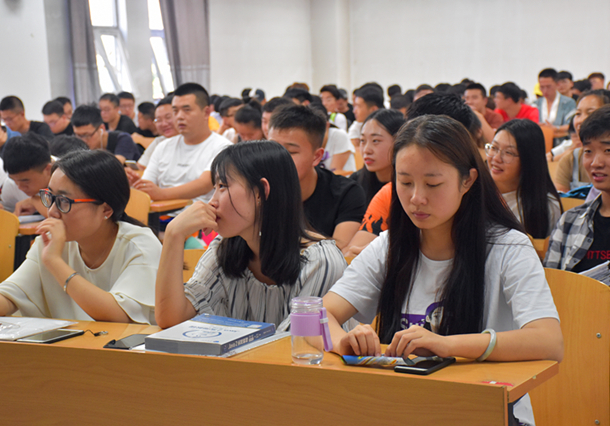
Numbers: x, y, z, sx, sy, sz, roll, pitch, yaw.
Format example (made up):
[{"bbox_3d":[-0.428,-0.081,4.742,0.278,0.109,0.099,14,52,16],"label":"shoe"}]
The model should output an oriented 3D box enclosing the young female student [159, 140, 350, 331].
[{"bbox_3d":[-0.128,0.429,3.027,0.500,1.189,0.720,1,6,18],"label":"young female student"}]

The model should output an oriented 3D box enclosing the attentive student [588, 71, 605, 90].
[{"bbox_3d":[2.873,-0.728,12.698,0.500,1.315,0.720,2,7,25],"label":"attentive student"}]

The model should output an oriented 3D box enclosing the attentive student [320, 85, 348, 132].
[{"bbox_3d":[0.207,-0.424,10.595,0.500,1.263,0.720,2,7,25],"label":"attentive student"}]

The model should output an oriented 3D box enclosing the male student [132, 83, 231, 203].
[{"bbox_3d":[-0.561,0.062,5.930,0.540,1.319,0.750,2,7,25],"label":"male student"}]

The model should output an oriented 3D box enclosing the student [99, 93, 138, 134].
[{"bbox_3d":[-1.559,-0.329,10.194,0.500,1.230,0.720,2,7,27],"label":"student"}]

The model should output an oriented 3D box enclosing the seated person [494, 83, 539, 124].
[{"bbox_3d":[1.565,-0.376,9.902,0.500,1.260,0.720,3,7,35],"label":"seated person"}]

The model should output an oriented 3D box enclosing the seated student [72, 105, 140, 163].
[{"bbox_3d":[-1.171,0.022,6.970,0.520,1.202,0.760,2,7,28],"label":"seated student"}]

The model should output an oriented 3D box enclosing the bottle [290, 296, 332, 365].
[{"bbox_3d":[0.013,0.245,2.653,0.085,0.132,0.067,-1,6,0],"label":"bottle"}]

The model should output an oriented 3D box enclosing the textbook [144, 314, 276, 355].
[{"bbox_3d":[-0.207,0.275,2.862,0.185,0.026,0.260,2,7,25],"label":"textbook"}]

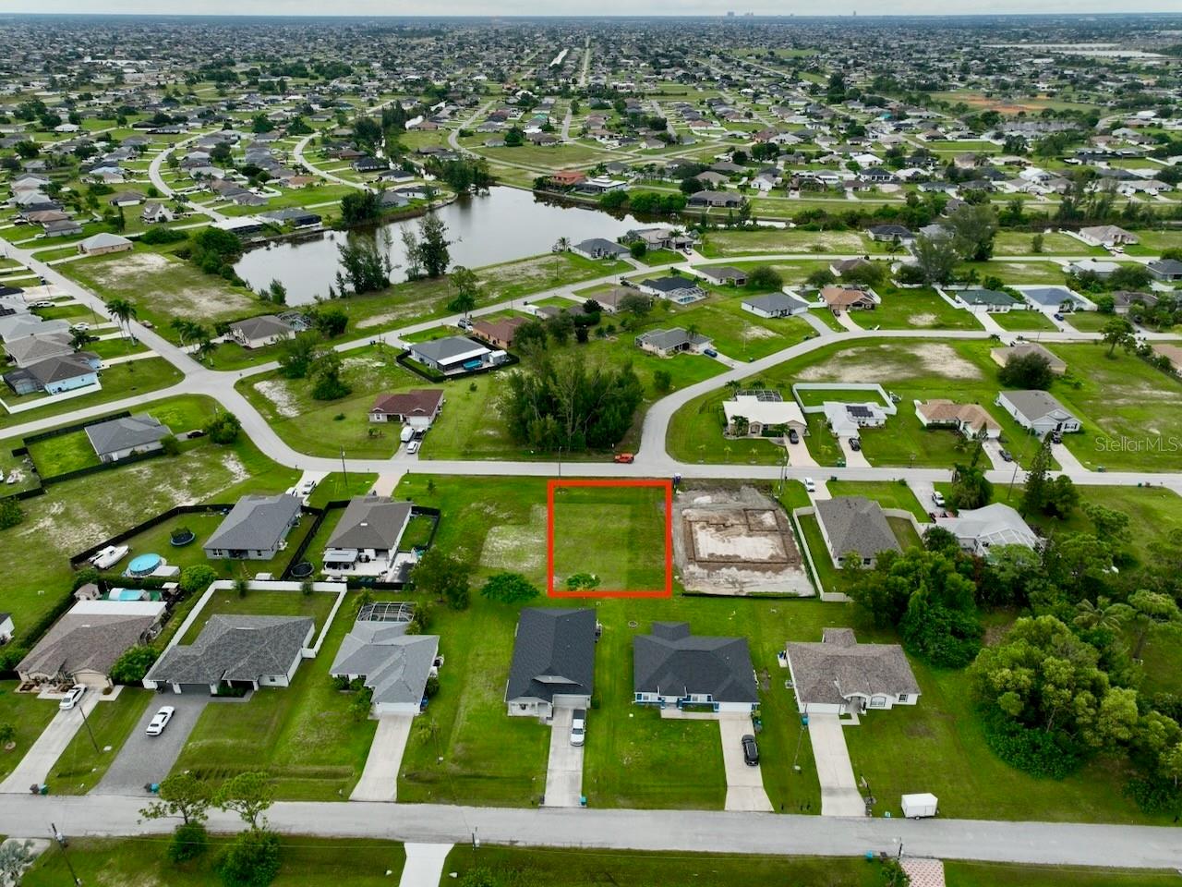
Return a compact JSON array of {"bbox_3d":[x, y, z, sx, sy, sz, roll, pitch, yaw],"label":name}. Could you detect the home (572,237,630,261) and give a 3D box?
[{"bbox_3d":[4.460,-83.802,353.702,18.300,5.600,19.270,-15,31,-26],"label":"home"}]

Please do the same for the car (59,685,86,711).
[{"bbox_3d":[-79.157,38.672,125.649,1.850,1.450,4.700,-2,28,-4],"label":"car"}]

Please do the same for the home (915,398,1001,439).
[{"bbox_3d":[92.815,-7.305,208.909,17.280,5.200,17.040,1,28,2],"label":"home"}]

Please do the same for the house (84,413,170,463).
[{"bbox_3d":[-112.734,-2.448,200.117,16.600,4.800,18.110,-19,33,-32],"label":"house"}]

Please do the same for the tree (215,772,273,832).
[{"bbox_3d":[-43.660,46.330,105.420,6.900,10.500,6.900,0,28,0],"label":"tree"}]

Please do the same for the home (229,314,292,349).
[{"bbox_3d":[-104.163,-36.286,260.083,14.390,5.000,17.850,-21,34,-34],"label":"home"}]

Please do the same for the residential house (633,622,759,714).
[{"bbox_3d":[15.800,33.513,126.792,18.200,5.600,17.600,1,28,1],"label":"residential house"}]

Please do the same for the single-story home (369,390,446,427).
[{"bbox_3d":[-49.470,-10.780,218.820,17.290,5.300,16.890,-1,28,-1],"label":"single-story home"}]

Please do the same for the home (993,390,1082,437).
[{"bbox_3d":[113.900,-8.732,207.505,13.000,5.200,20.000,1,28,1],"label":"home"}]

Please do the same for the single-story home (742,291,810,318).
[{"bbox_3d":[66.010,-50.100,292.800,18.090,5.400,13.270,-14,31,-25],"label":"single-story home"}]

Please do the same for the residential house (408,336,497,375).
[{"bbox_3d":[-42.738,-28.288,249.173,17.430,4.800,19.390,-23,35,-36],"label":"residential house"}]

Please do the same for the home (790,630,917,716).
[{"bbox_3d":[41.650,35.450,131.400,19.200,5.300,16.690,0,28,1],"label":"home"}]

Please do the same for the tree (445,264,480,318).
[{"bbox_3d":[-44.301,-52.024,282.217,10.000,16.000,10.000,0,28,0],"label":"tree"}]

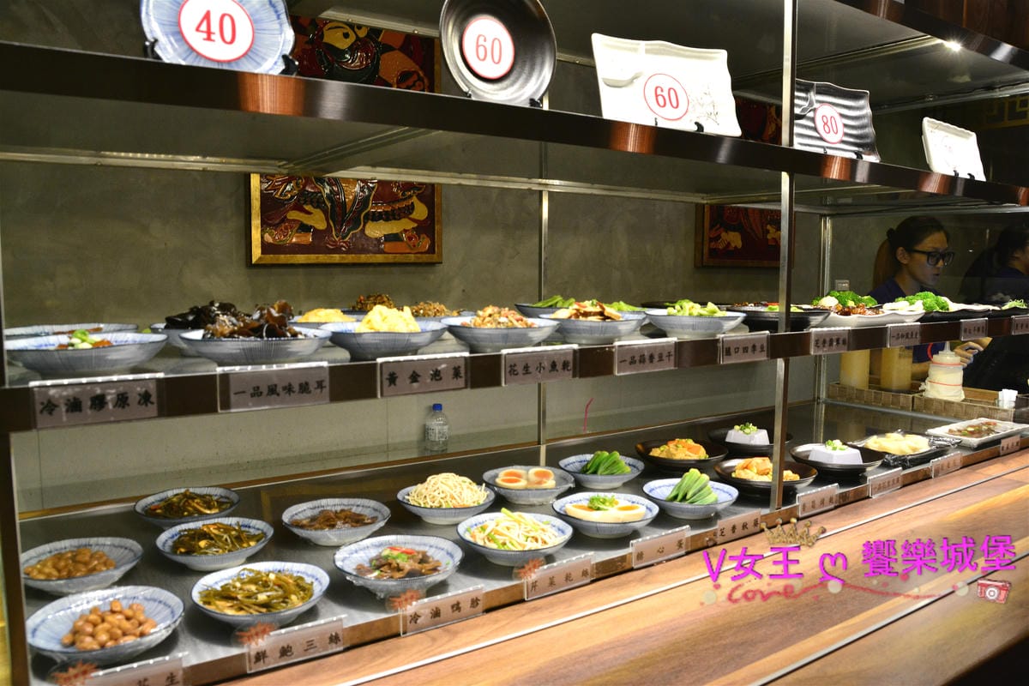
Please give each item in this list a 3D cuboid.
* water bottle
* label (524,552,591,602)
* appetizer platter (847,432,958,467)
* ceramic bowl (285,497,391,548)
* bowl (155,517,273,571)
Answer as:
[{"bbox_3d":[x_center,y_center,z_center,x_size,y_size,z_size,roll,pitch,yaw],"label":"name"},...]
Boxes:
[{"bbox_3d":[-0.226,0.247,2.250,0.066,0.140,0.066,0,6,0],"label":"water bottle"},{"bbox_3d":[0.060,0.295,0.972,0.108,0.039,0.010,-4,7,-33],"label":"label"},{"bbox_3d":[0.778,0.210,1.541,0.235,0.044,0.125,-4,7,-33],"label":"appetizer platter"},{"bbox_3d":[-0.271,0.278,1.179,0.163,0.038,0.163,0,6,0],"label":"ceramic bowl"},{"bbox_3d":[-0.420,0.289,1.089,0.159,0.037,0.159,0,6,0],"label":"bowl"}]

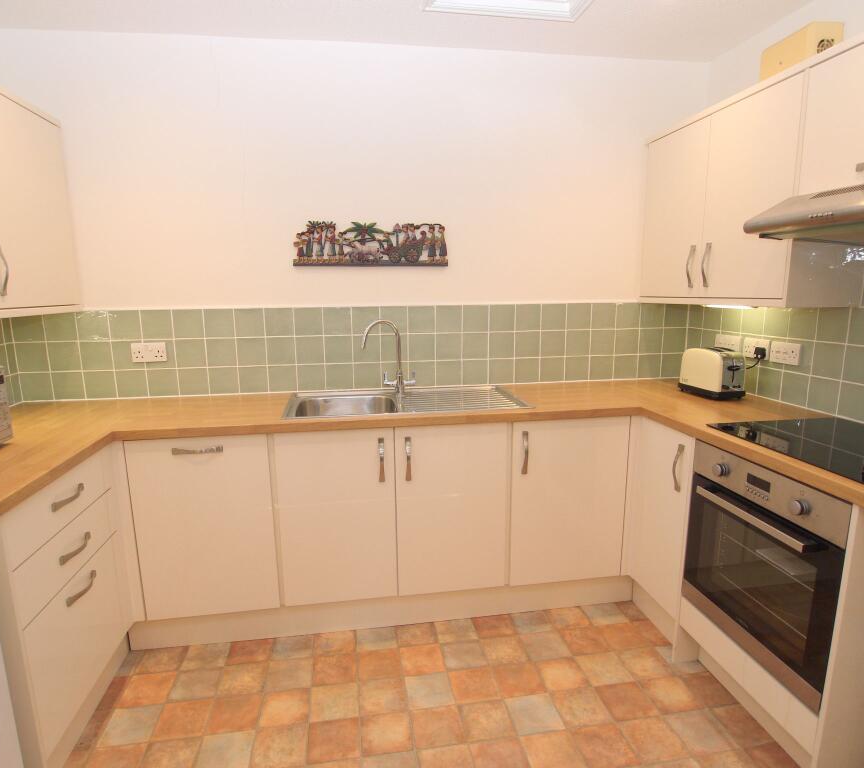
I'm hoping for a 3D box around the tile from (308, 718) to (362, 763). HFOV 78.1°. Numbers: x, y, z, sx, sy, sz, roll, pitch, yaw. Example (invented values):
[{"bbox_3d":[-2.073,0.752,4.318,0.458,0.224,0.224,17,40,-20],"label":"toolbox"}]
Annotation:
[{"bbox_3d":[-0.309,1.132,1.687,0.157,0.010,0.156,-2,10,-9],"label":"tile"}]

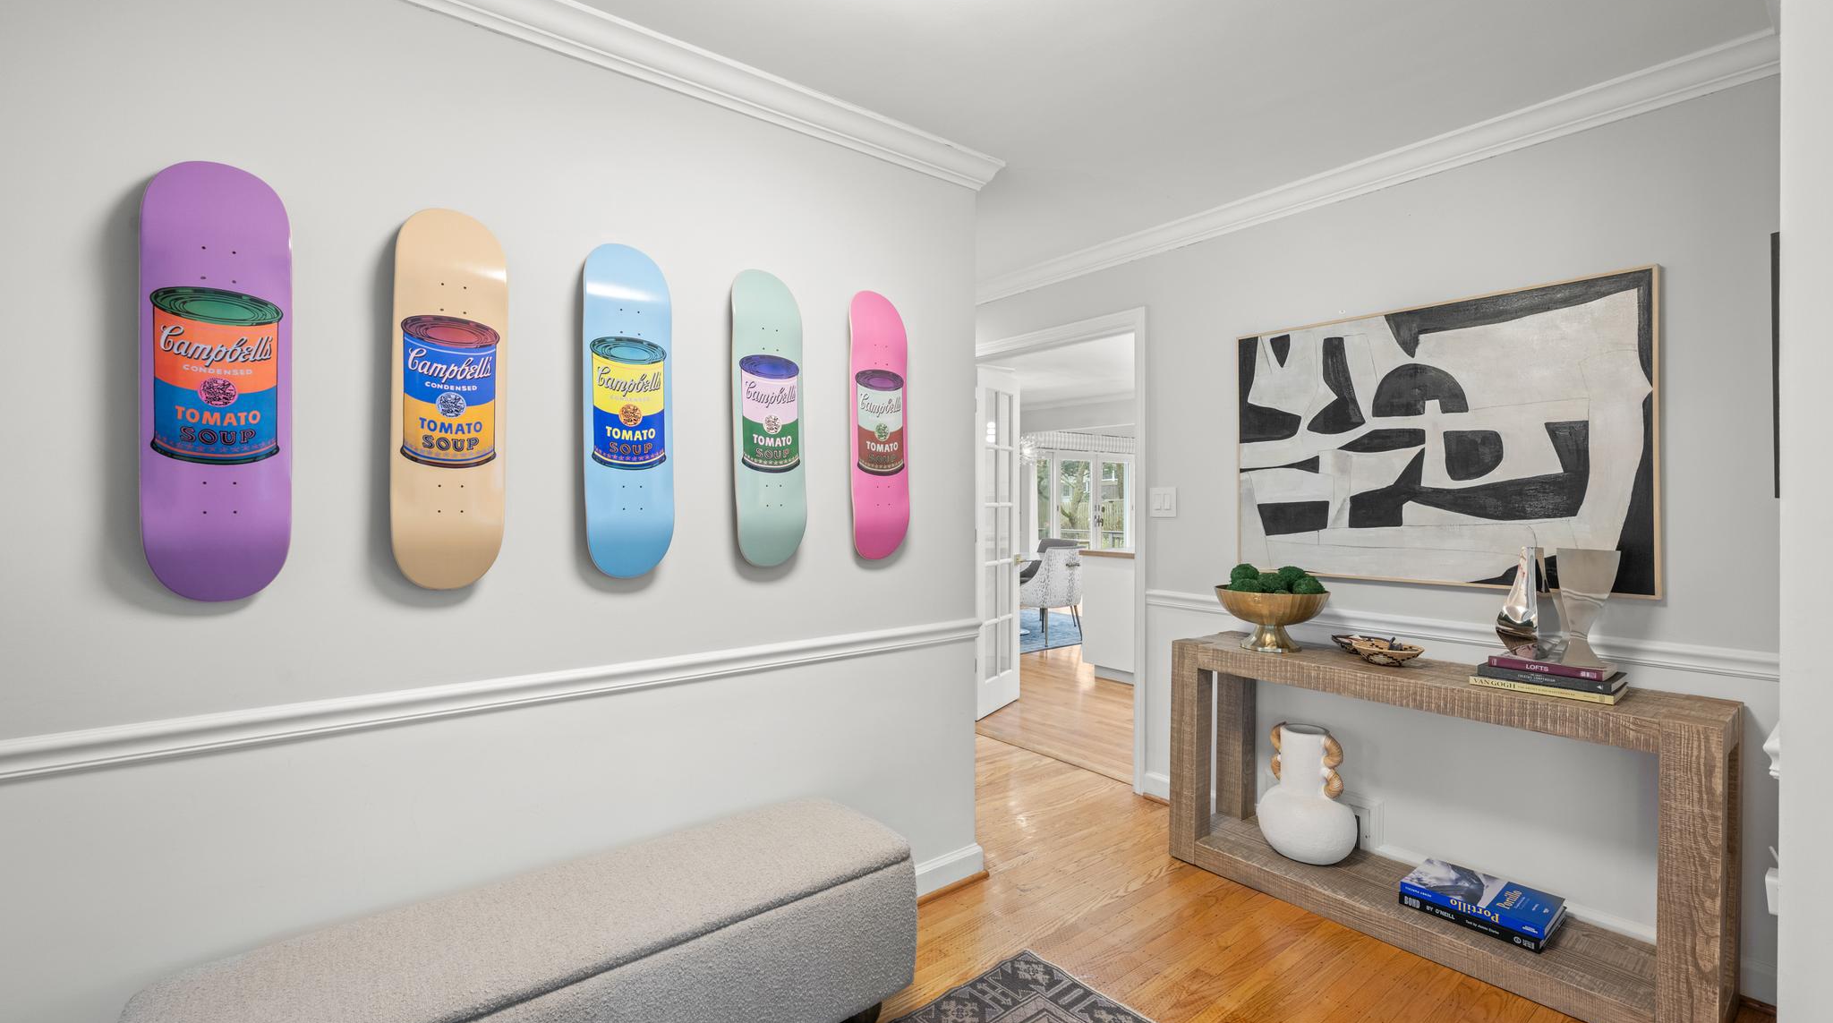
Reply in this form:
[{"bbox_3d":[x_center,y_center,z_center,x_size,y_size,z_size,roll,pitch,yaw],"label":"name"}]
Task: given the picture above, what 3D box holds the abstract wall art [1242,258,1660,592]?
[{"bbox_3d":[1.625,-0.215,2.495,0.040,0.892,1.165,-1,1,-39],"label":"abstract wall art"}]

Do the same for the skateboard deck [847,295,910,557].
[{"bbox_3d":[-0.117,-0.259,2.301,0.205,0.814,0.060,-1,1,-38],"label":"skateboard deck"}]

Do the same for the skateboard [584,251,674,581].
[{"bbox_3d":[-0.699,-0.243,1.854,0.205,0.808,0.060,-1,1,-38],"label":"skateboard"}]

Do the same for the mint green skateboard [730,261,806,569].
[{"bbox_3d":[-0.405,-0.251,2.080,0.205,0.810,0.060,-1,1,-38],"label":"mint green skateboard"}]

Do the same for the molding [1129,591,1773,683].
[{"bbox_3d":[1.576,0.378,2.578,0.027,0.064,1.862,-1,1,-39],"label":"molding"}]

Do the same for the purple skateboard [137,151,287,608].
[{"bbox_3d":[-1.280,-0.238,1.407,0.205,0.810,0.060,-1,1,-38],"label":"purple skateboard"}]

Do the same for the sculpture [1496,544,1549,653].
[{"bbox_3d":[1.655,0.245,2.085,0.105,0.299,0.115,-1,1,-39],"label":"sculpture"}]

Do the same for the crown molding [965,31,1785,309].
[{"bbox_3d":[1.190,-1.132,2.981,0.085,0.082,2.991,-1,1,-39],"label":"crown molding"}]

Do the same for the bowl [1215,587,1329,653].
[{"bbox_3d":[1.223,0.368,2.619,0.350,0.198,0.350,0,1,0],"label":"bowl"}]

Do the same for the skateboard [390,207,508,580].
[{"bbox_3d":[-0.992,-0.240,1.629,0.205,0.811,0.060,-1,1,-38],"label":"skateboard"}]

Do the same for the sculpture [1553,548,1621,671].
[{"bbox_3d":[1.736,0.247,1.978,0.100,0.296,0.127,-1,1,-39],"label":"sculpture"}]

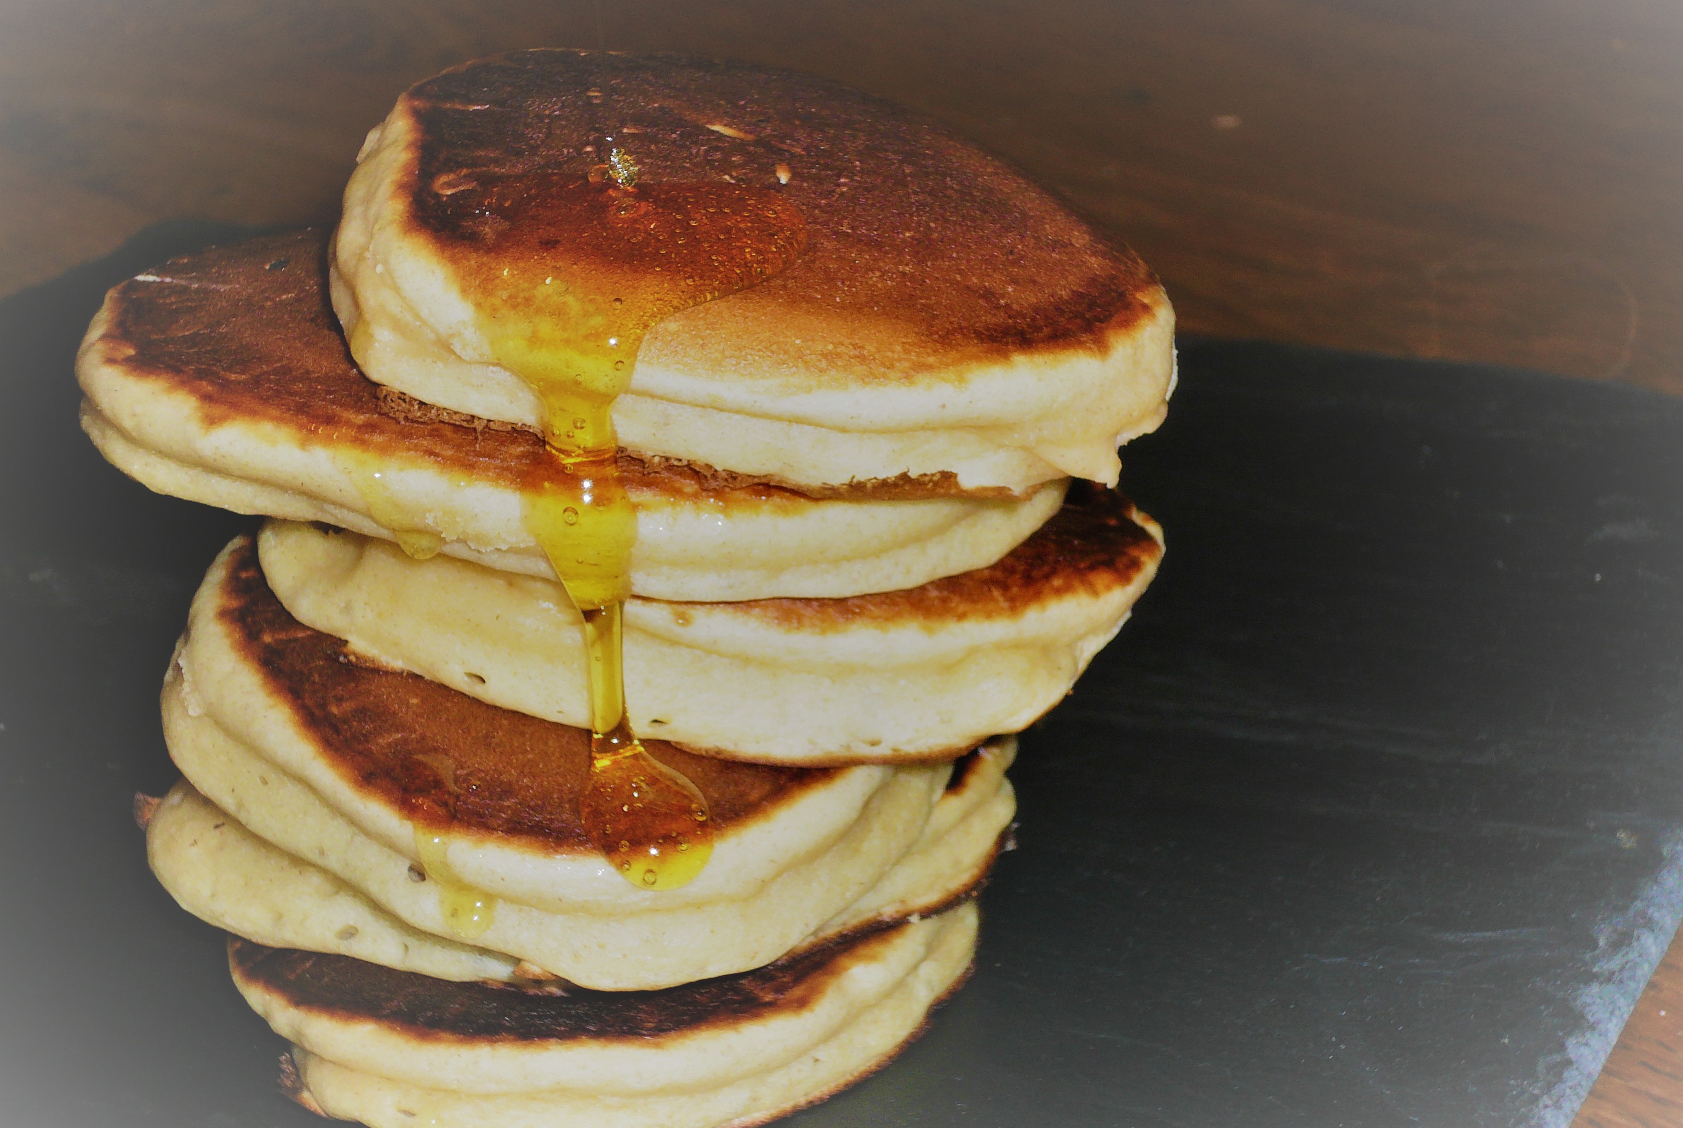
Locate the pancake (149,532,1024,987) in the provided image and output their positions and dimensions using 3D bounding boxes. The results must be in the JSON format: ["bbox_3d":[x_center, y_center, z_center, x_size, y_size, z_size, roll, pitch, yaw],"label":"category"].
[{"bbox_3d":[-0.037,0.019,0.520,0.111,0.021,0.111,6,29,-2],"label":"pancake"}]

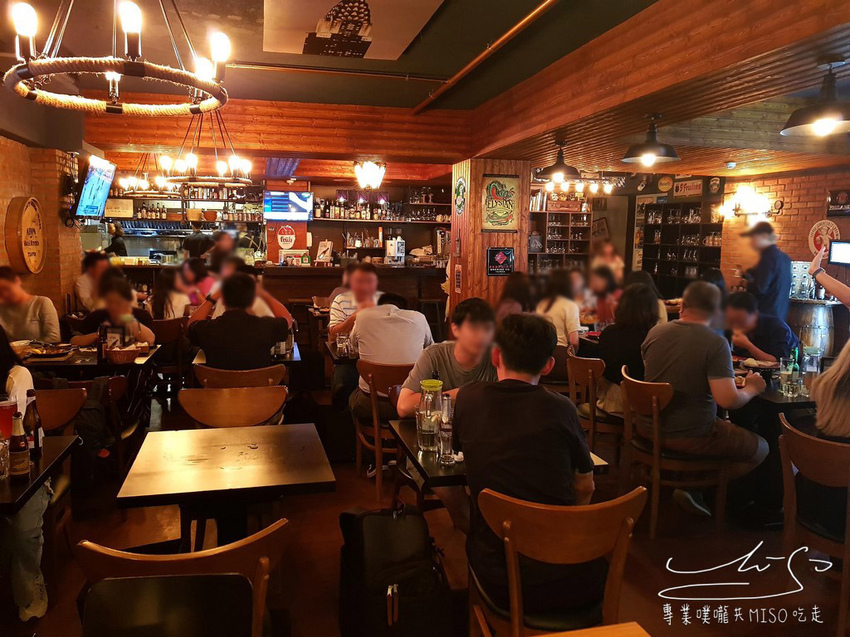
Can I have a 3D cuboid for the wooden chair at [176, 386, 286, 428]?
[{"bbox_3d":[-0.827,0.756,2.809,0.470,0.820,0.520,-1,7,-15],"label":"wooden chair"}]

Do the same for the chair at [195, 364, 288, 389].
[{"bbox_3d":[-1.058,0.652,3.826,0.510,0.810,0.510,0,7,-5],"label":"chair"}]

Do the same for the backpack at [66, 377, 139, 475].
[{"bbox_3d":[-1.561,0.578,2.963,0.320,0.520,0.210,-1,7,-15],"label":"backpack"}]

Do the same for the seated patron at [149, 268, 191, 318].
[{"bbox_3d":[-2.363,0.121,5.856,0.440,1.210,0.780,0,7,-8],"label":"seated patron"}]

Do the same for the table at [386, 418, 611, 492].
[{"bbox_3d":[0.242,0.855,2.565,0.660,0.750,0.670,-1,7,-14],"label":"table"}]

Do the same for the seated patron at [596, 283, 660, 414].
[{"bbox_3d":[1.420,0.400,4.245,0.750,1.240,0.460,-1,7,-17],"label":"seated patron"}]

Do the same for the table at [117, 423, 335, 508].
[{"bbox_3d":[-0.707,0.866,2.373,0.660,0.750,0.670,-1,7,-14],"label":"table"}]

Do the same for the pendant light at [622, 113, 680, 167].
[{"bbox_3d":[1.515,-1.200,4.295,0.385,0.335,0.385,-1,7,-15],"label":"pendant light"}]

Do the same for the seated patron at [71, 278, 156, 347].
[{"bbox_3d":[-2.136,0.294,4.496,0.560,1.180,0.850,0,7,-12],"label":"seated patron"}]

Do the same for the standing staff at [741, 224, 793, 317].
[{"bbox_3d":[2.894,0.049,5.401,0.410,1.720,0.490,5,8,31],"label":"standing staff"}]

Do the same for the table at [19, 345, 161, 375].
[{"bbox_3d":[-2.337,0.622,4.093,1.150,0.750,0.690,-1,7,-15],"label":"table"}]

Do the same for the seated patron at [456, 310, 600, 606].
[{"bbox_3d":[0.228,0.586,2.119,0.480,1.230,0.760,0,7,-8],"label":"seated patron"}]

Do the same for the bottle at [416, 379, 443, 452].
[{"bbox_3d":[0.017,0.361,2.413,0.095,0.262,0.100,1,7,0],"label":"bottle"}]

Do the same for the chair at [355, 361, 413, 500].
[{"bbox_3d":[-0.197,0.640,4.013,0.500,0.810,0.510,-2,7,-18],"label":"chair"}]

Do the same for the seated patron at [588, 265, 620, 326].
[{"bbox_3d":[1.773,0.120,6.343,0.700,1.310,0.480,-4,8,-35],"label":"seated patron"}]

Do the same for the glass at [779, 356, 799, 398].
[{"bbox_3d":[1.769,0.281,3.098,0.078,0.180,0.078,1,6,0],"label":"glass"}]

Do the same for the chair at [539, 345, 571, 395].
[{"bbox_3d":[0.993,0.509,5.191,0.500,0.810,0.500,-1,7,-15],"label":"chair"}]

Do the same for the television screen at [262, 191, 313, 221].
[{"bbox_3d":[-1.946,-1.611,9.100,0.715,0.415,0.060,1,6,-4],"label":"television screen"}]

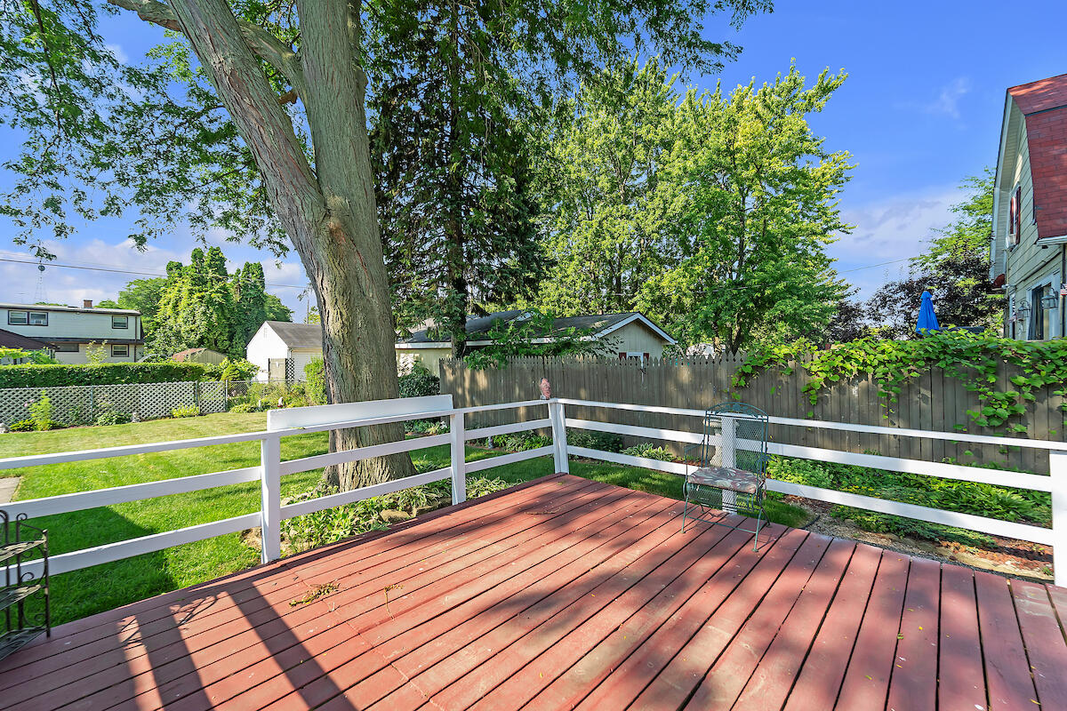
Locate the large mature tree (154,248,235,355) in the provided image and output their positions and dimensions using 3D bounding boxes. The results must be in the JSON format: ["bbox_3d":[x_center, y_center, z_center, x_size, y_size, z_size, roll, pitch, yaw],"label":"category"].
[{"bbox_3d":[-25.200,-3.100,31.000,5.200,10.000,5.000,0,0,0],"label":"large mature tree"}]

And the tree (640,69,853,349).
[{"bbox_3d":[9.800,-6.000,20.000,9.400,15.700,8.900,0,0,0],"label":"tree"}]

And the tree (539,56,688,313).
[{"bbox_3d":[4.200,-7.000,22.800,8.400,17.700,8.000,0,0,0],"label":"tree"}]

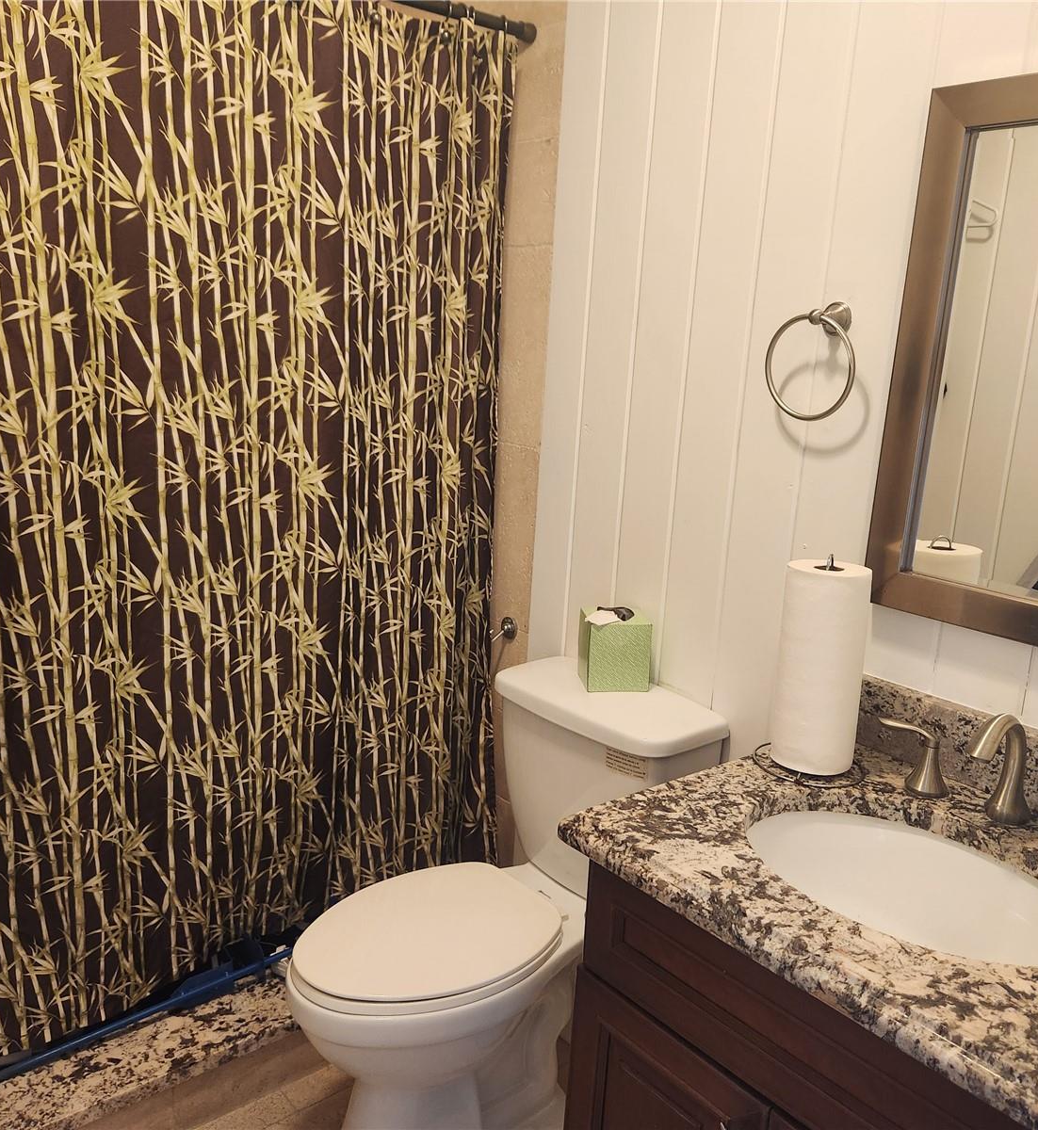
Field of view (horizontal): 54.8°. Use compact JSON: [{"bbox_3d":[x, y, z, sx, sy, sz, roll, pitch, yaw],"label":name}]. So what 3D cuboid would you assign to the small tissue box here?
[{"bbox_3d":[0.173,0.156,1.830,0.110,0.127,0.107,1,13,-8],"label":"small tissue box"}]

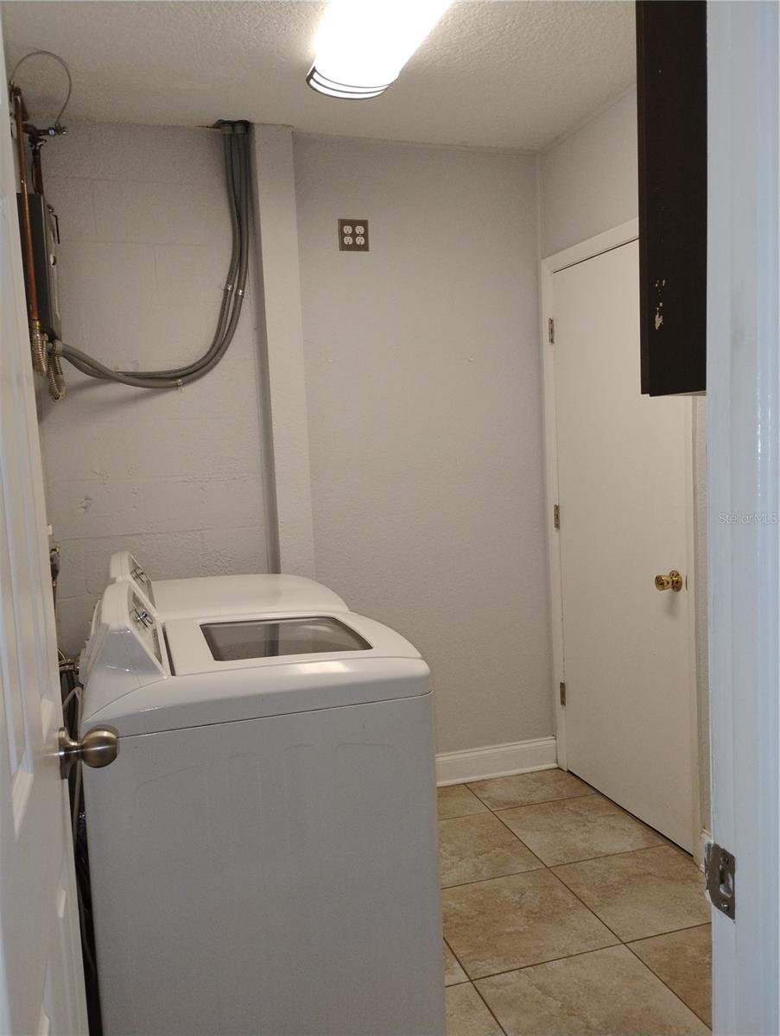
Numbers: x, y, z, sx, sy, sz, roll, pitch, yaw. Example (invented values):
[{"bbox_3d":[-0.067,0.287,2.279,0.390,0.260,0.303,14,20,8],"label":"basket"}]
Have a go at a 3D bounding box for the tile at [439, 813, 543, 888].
[{"bbox_3d":[0.232,1.142,2.879,0.448,0.010,0.445,-4,5,-17],"label":"tile"}]

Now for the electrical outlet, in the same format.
[{"bbox_3d":[-0.136,-1.066,3.165,0.114,0.114,0.012,-4,5,-17],"label":"electrical outlet"}]

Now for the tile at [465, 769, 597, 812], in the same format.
[{"bbox_3d":[0.557,1.087,3.365,0.448,0.010,0.297,-4,5,-17],"label":"tile"}]

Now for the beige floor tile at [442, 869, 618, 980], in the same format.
[{"bbox_3d":[0.362,1.172,2.450,0.448,0.010,0.445,-4,5,-17],"label":"beige floor tile"}]

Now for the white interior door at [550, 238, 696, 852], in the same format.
[{"bbox_3d":[0.839,0.064,3.059,0.040,2.032,0.818,-4,5,-17],"label":"white interior door"}]

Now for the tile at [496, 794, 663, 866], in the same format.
[{"bbox_3d":[0.665,1.112,3.007,0.448,0.010,0.445,-4,5,-17],"label":"tile"}]

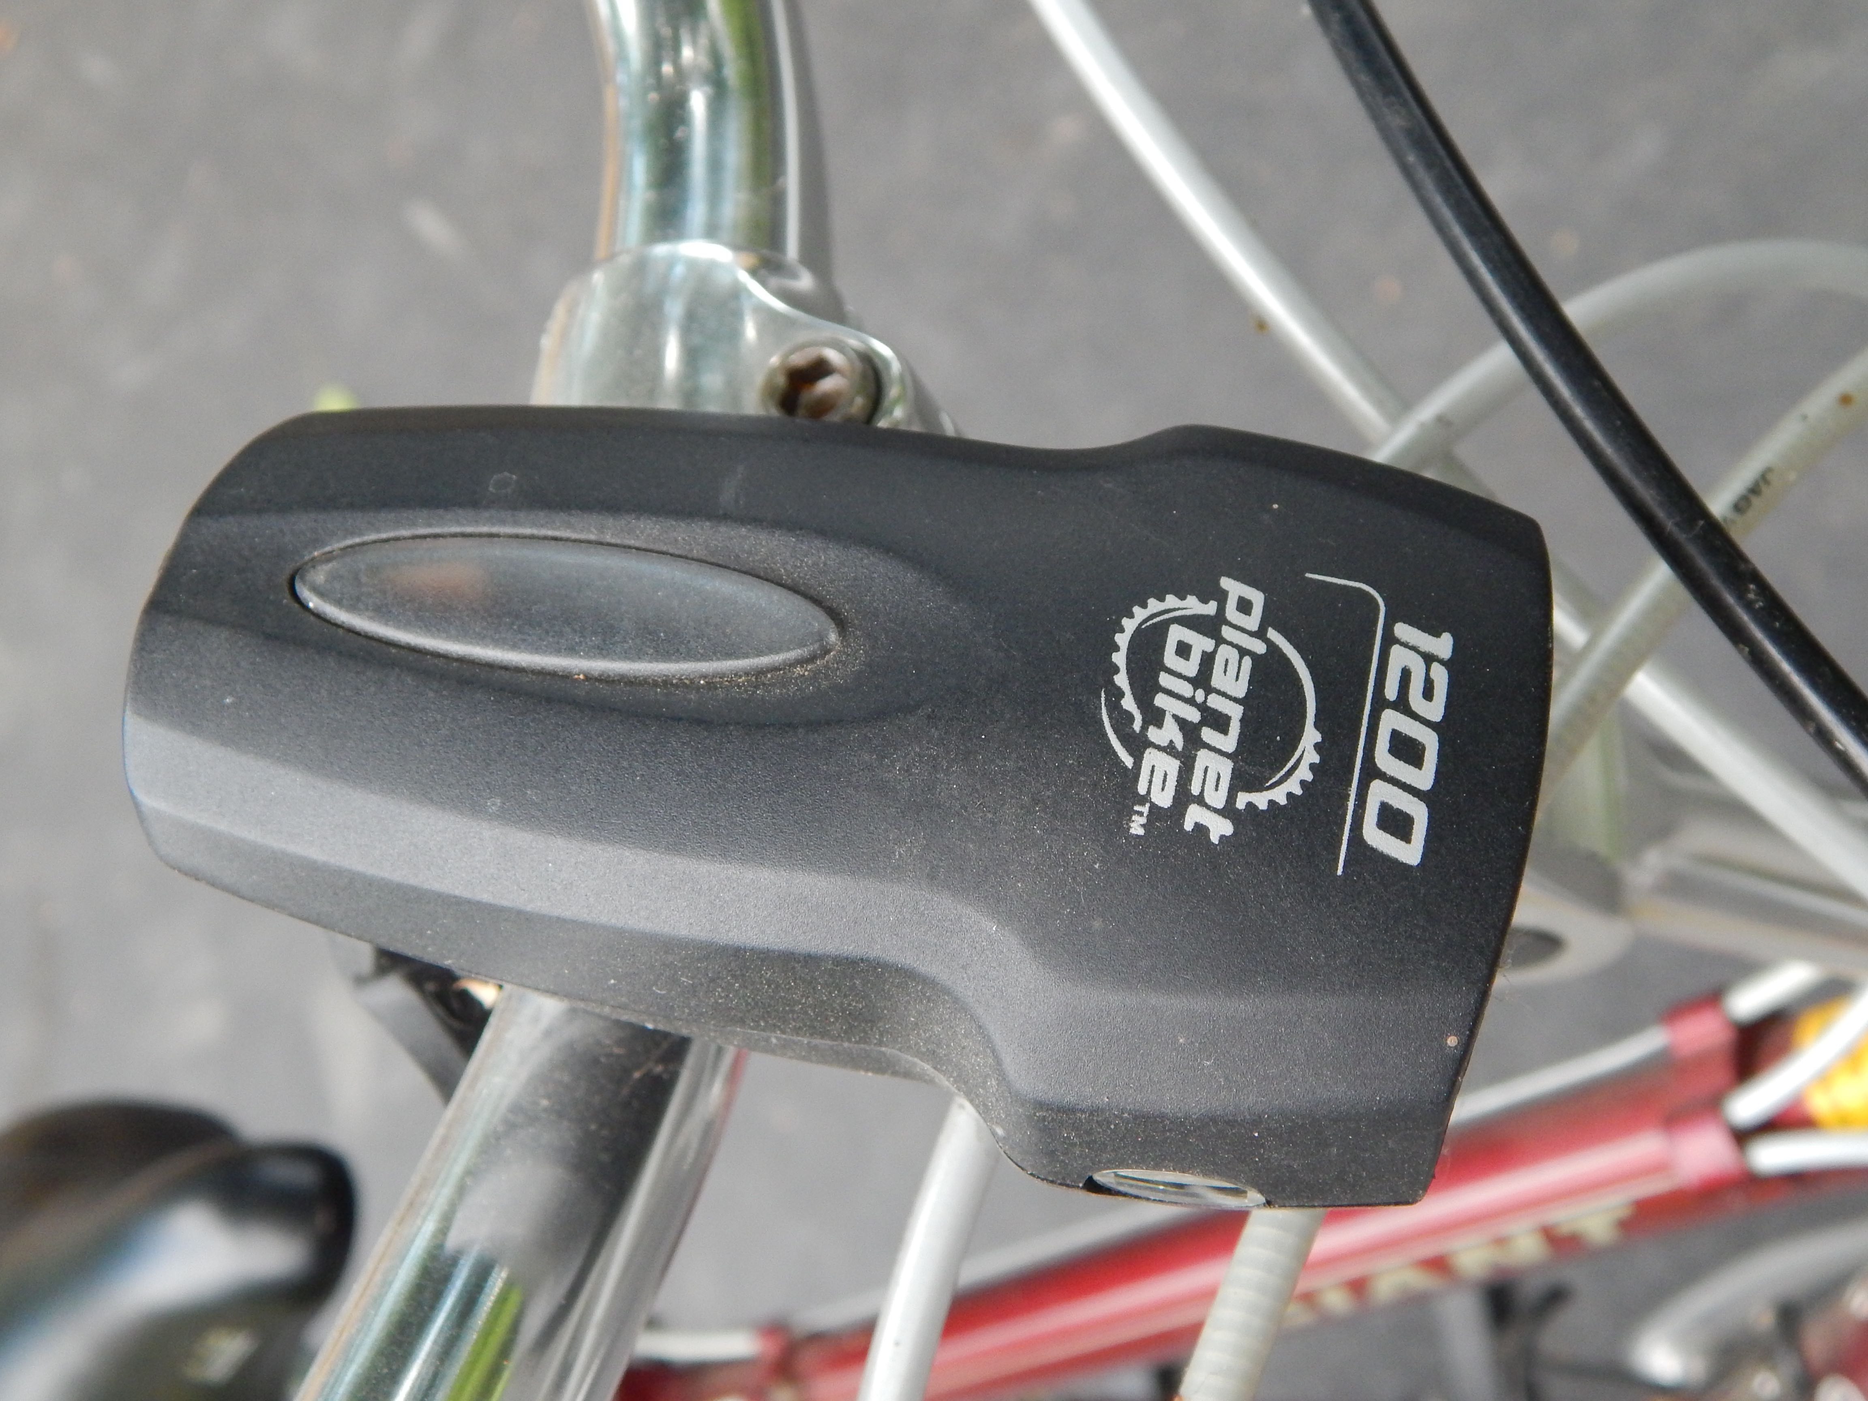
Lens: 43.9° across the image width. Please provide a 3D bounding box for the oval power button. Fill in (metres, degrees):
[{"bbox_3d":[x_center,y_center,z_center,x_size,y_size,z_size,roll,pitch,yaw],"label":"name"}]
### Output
[{"bbox_3d":[-0.026,-0.007,0.166,0.004,0.039,0.010,107,170,-73],"label":"oval power button"}]

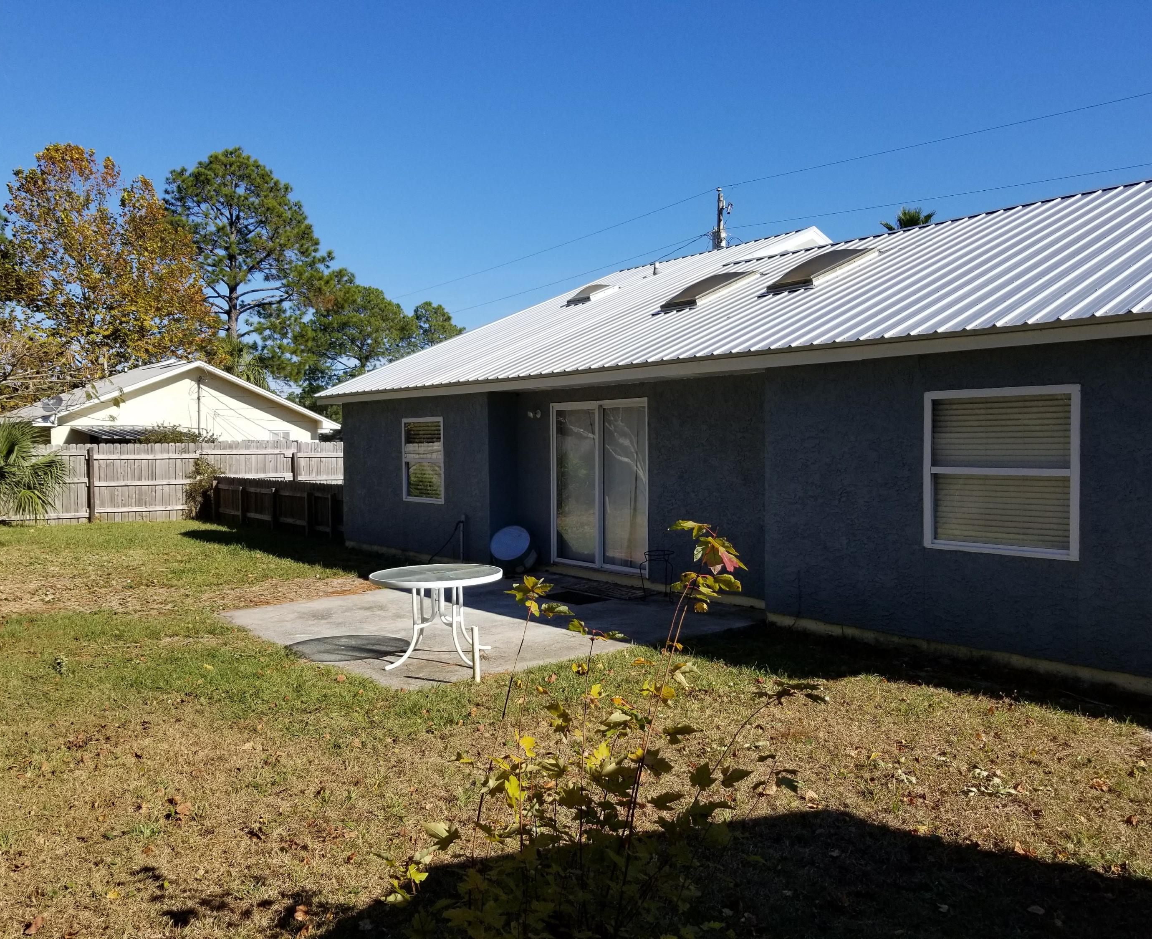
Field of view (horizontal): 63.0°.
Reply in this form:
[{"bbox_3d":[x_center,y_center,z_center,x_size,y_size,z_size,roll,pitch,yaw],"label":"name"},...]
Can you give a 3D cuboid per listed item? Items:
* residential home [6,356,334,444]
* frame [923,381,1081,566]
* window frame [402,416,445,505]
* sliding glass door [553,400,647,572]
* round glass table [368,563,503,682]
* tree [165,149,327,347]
[{"bbox_3d":[-15.274,-1.347,34.908,9.100,4.500,10.500,-2,2,-39],"label":"residential home"},{"bbox_3d":[3.173,0.018,7.088,0.060,1.167,1.100,-2,2,-39],"label":"frame"},{"bbox_3d":[-2.197,-0.130,13.595,0.100,1.218,1.154,-2,2,-39],"label":"window frame"},{"bbox_3d":[0.275,0.191,11.438,0.120,2.039,1.790,-2,2,-39],"label":"sliding glass door"},{"bbox_3d":[-1.078,1.145,7.333,1.004,0.684,1.004,0,2,0],"label":"round glass table"},{"bbox_3d":[-16.367,-7.731,47.239,7.892,16.567,7.892,-1,2,-19],"label":"tree"}]

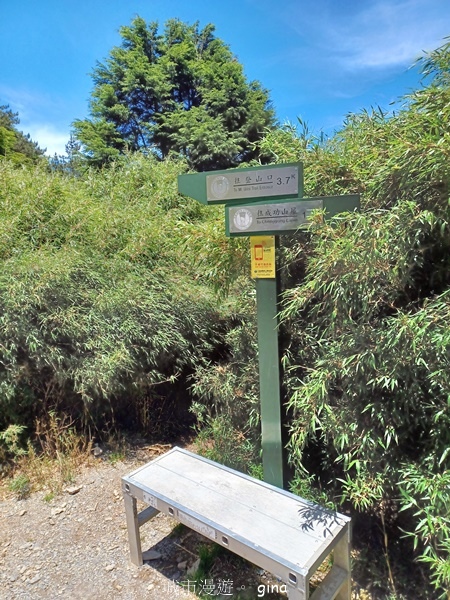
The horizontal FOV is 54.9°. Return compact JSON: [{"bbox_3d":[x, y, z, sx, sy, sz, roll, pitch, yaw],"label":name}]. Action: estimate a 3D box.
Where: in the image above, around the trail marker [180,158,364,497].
[{"bbox_3d":[0.233,0.254,2.169,0.862,1.767,0.120,2,13,25],"label":"trail marker"}]

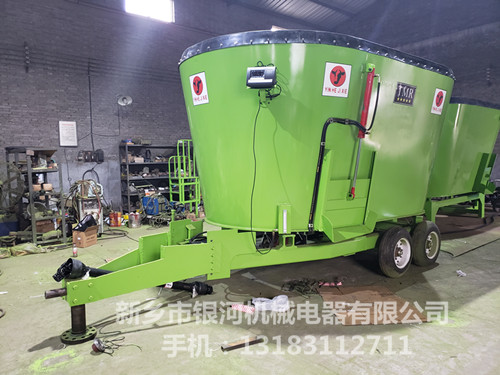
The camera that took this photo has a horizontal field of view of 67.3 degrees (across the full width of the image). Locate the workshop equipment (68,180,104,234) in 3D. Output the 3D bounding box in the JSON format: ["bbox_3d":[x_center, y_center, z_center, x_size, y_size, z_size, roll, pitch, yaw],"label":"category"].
[{"bbox_3d":[-3.516,0.449,8.068,0.580,1.150,0.660,-3,5,-24],"label":"workshop equipment"}]

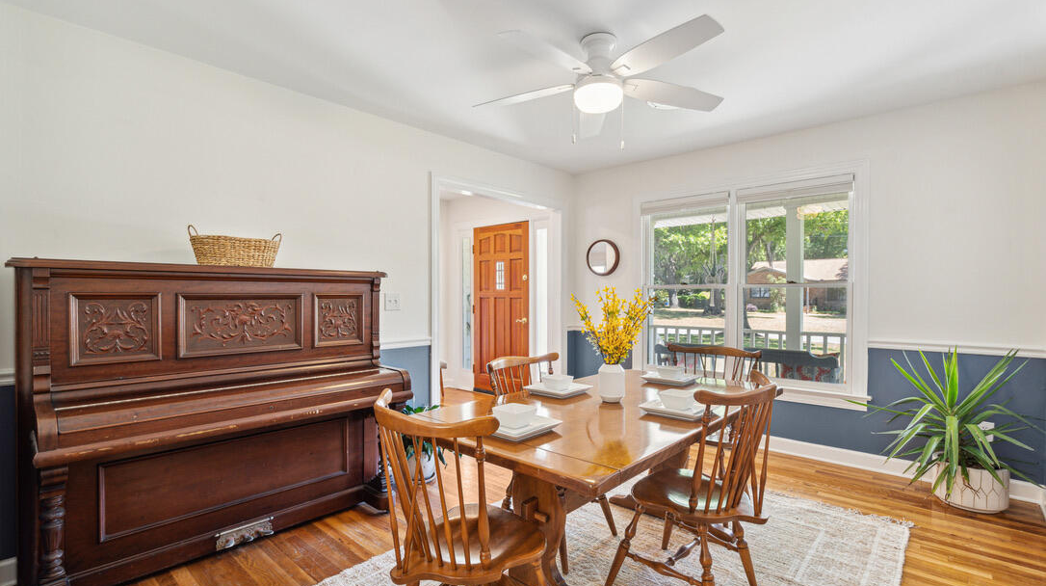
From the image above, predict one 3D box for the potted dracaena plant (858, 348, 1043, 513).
[{"bbox_3d":[2.484,0.768,2.699,0.740,0.880,0.620,0,0,43],"label":"potted dracaena plant"}]

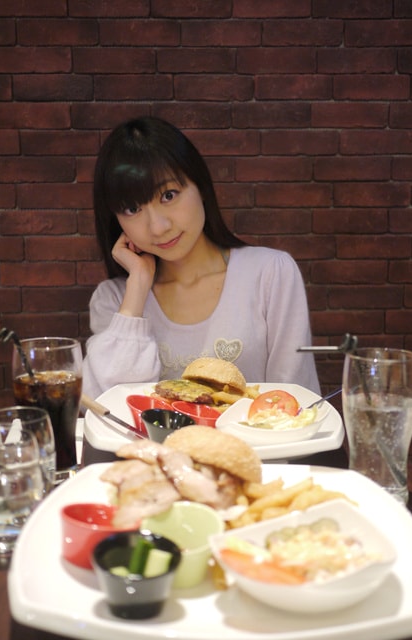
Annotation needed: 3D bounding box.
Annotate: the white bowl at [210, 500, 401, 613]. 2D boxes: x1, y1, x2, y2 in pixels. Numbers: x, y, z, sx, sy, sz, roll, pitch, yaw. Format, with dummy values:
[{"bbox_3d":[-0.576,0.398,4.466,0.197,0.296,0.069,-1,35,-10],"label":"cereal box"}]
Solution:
[{"bbox_3d":[0.074,0.187,0.570,0.132,0.052,0.108,-5,10,-27],"label":"white bowl"}]

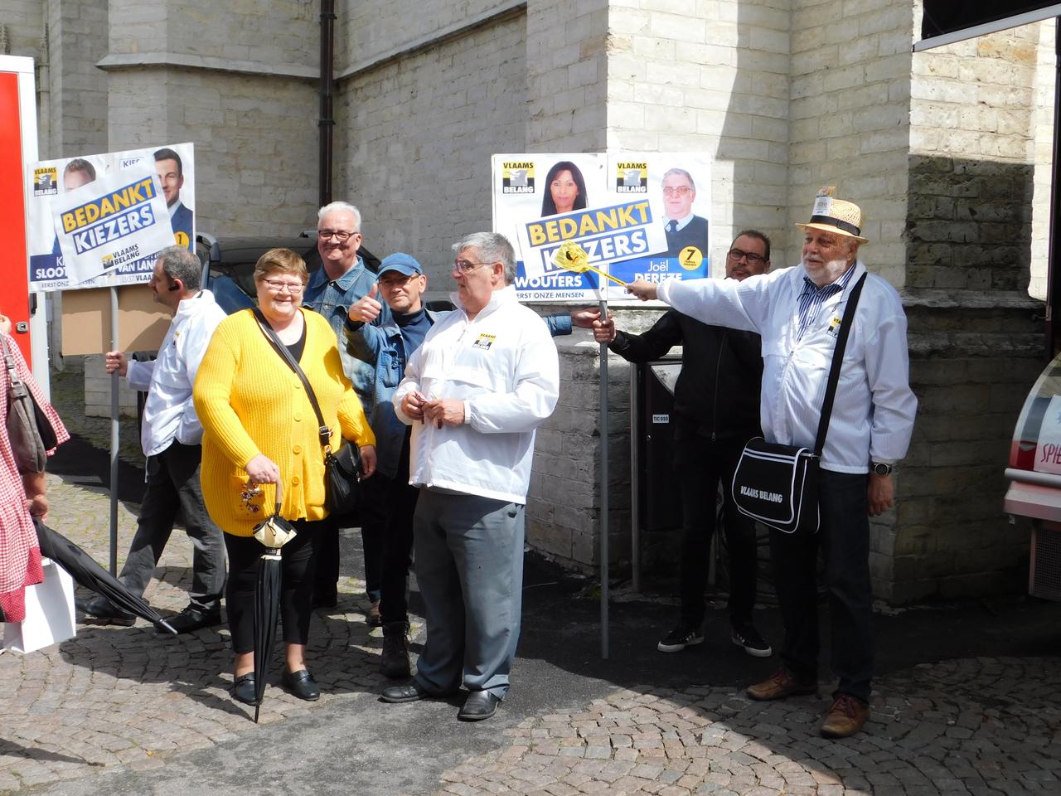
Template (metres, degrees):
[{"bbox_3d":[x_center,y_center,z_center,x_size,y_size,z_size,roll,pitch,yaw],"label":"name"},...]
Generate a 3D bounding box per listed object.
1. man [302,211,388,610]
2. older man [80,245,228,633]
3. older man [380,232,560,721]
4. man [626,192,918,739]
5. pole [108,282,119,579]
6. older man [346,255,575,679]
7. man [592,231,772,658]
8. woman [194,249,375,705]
[{"bbox_3d":[-0.848,0.050,6.200,0.560,1.860,0.380,1,3,-3],"label":"man"},{"bbox_3d":[-1.693,0.170,6.200,0.700,1.700,0.520,0,3,-10],"label":"older man"},{"bbox_3d":[-0.217,0.253,4.980,0.500,1.700,0.620,-2,4,-45],"label":"older man"},{"bbox_3d":[0.873,0.194,5.000,1.020,1.840,0.520,3,4,41],"label":"man"},{"bbox_3d":[-1.869,0.214,6.200,0.035,1.430,0.035,1,3,6],"label":"pole"},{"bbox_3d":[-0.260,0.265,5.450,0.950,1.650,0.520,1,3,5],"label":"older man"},{"bbox_3d":[0.655,0.167,5.780,0.780,1.740,0.450,1,3,10],"label":"man"},{"bbox_3d":[-0.905,0.272,5.080,0.640,1.640,0.480,0,3,-19],"label":"woman"}]

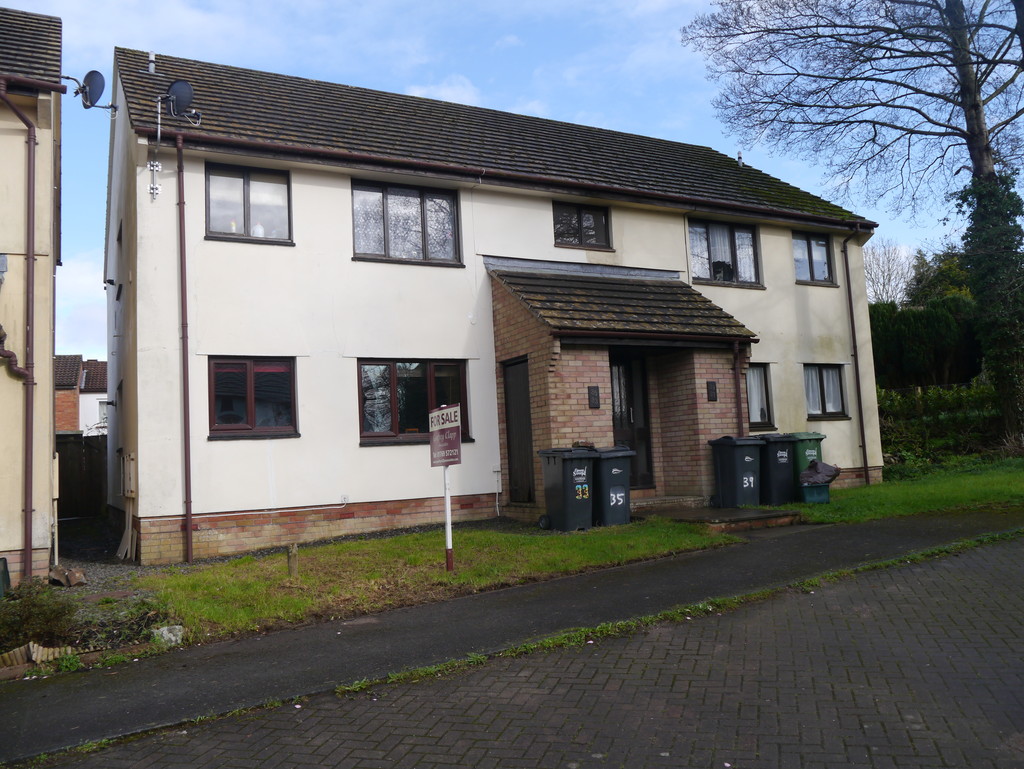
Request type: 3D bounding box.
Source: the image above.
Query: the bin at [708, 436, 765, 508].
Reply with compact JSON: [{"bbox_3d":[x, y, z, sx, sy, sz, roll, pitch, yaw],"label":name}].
[{"bbox_3d":[3.250,1.256,11.948,0.510,1.040,0.690,-1,-7,-23],"label":"bin"}]

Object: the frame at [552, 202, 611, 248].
[{"bbox_3d":[1.177,-2.672,13.960,1.167,0.698,0.100,0,-6,-28],"label":"frame"}]

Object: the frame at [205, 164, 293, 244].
[{"bbox_3d":[-3.613,-2.483,11.419,1.142,1.007,0.100,0,-6,-28],"label":"frame"}]

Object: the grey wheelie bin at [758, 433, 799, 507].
[{"bbox_3d":[3.784,1.273,12.321,0.580,1.070,0.730,0,-6,-28],"label":"grey wheelie bin"}]

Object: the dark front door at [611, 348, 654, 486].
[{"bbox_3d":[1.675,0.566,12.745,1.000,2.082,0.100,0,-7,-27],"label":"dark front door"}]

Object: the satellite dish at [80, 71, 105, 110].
[{"bbox_3d":[-4.807,-3.382,9.500,0.430,0.450,0.120,-6,-6,30],"label":"satellite dish"}]

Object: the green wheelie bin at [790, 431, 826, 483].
[{"bbox_3d":[4.316,1.280,12.671,0.580,1.070,0.730,0,-6,-28],"label":"green wheelie bin"}]

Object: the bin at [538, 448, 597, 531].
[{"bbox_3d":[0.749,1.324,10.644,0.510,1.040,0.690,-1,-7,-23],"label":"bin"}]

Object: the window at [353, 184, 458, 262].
[{"bbox_3d":[-1.567,-2.433,12.488,1.728,1.105,0.100,0,-6,-28],"label":"window"}]

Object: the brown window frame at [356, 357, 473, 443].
[{"bbox_3d":[-1.402,0.230,11.983,1.656,1.202,0.120,0,-7,-27],"label":"brown window frame"}]

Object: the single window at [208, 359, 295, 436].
[{"bbox_3d":[-3.418,0.153,10.968,1.126,1.056,0.120,0,-7,-27],"label":"single window"}]

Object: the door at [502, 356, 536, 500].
[{"bbox_3d":[0.126,0.707,12.213,0.060,2.032,0.768,0,-6,-28],"label":"door"}]

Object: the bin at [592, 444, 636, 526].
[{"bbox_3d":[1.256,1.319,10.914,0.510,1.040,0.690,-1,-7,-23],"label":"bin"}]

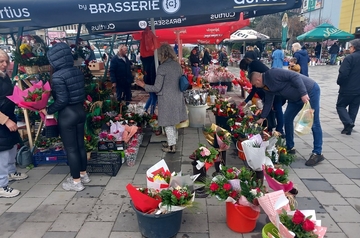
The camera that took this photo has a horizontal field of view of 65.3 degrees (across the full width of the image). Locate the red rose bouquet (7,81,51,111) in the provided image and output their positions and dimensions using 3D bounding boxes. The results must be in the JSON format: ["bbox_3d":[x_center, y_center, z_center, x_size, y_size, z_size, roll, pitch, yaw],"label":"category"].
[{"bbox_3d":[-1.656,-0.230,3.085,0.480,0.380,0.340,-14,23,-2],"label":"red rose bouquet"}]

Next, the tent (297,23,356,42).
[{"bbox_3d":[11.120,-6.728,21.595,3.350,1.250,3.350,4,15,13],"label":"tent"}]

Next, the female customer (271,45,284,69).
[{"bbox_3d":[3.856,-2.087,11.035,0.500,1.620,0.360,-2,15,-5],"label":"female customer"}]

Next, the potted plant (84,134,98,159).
[{"bbox_3d":[-1.275,0.422,3.995,0.250,0.410,0.250,0,15,0],"label":"potted plant"}]

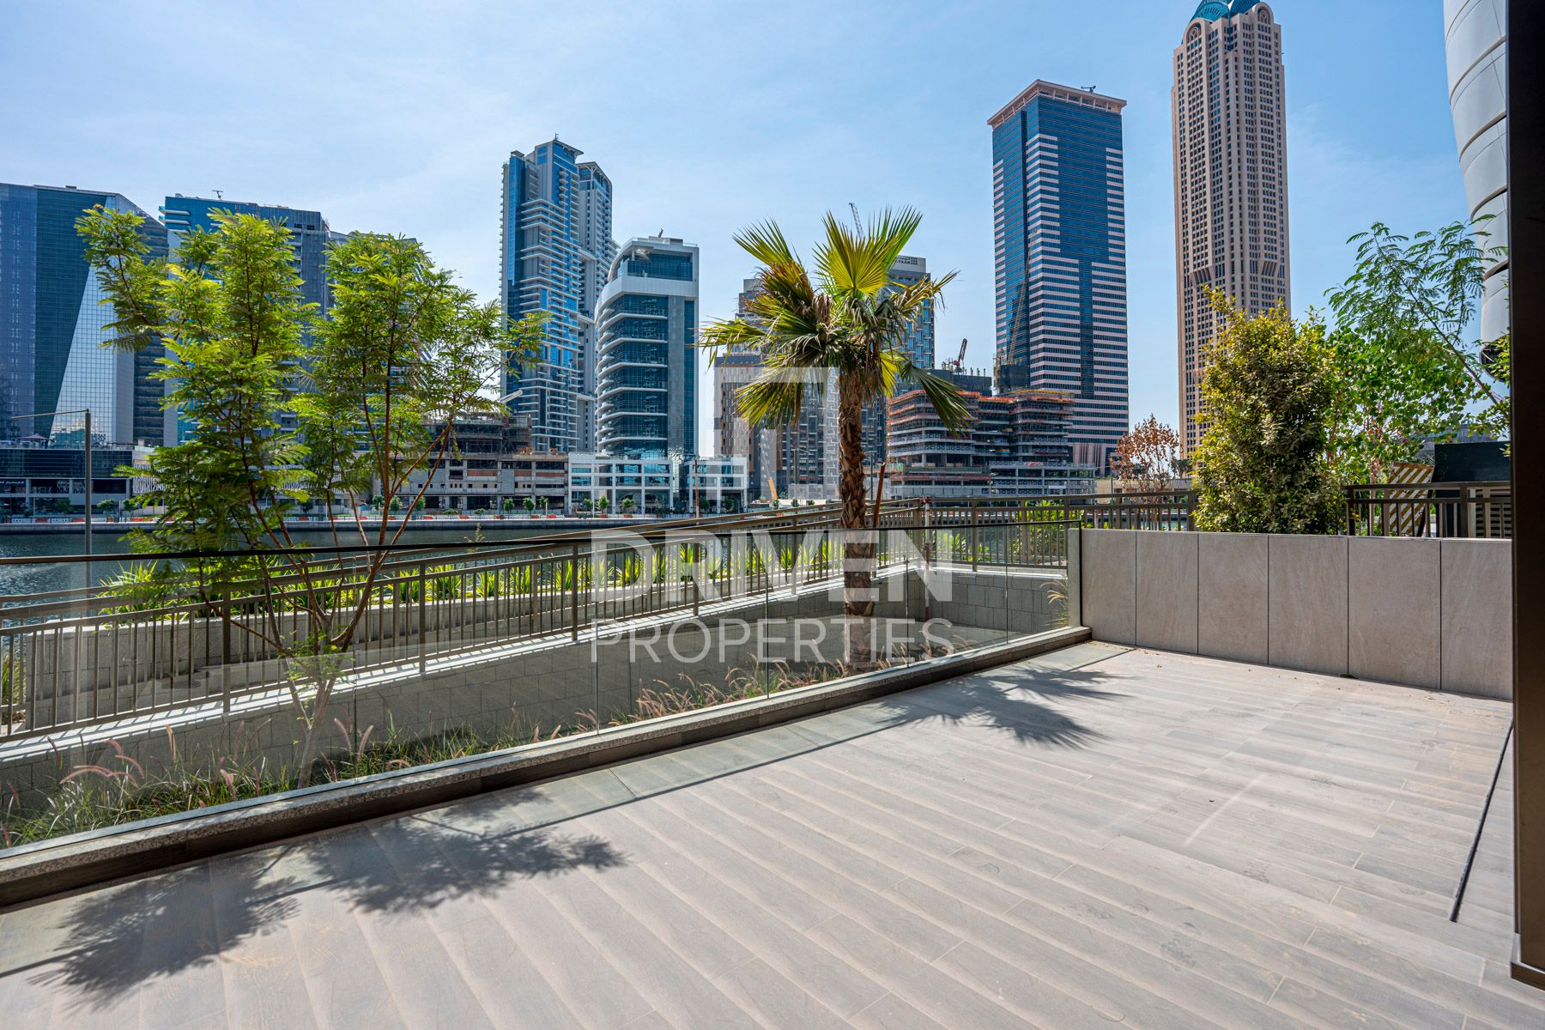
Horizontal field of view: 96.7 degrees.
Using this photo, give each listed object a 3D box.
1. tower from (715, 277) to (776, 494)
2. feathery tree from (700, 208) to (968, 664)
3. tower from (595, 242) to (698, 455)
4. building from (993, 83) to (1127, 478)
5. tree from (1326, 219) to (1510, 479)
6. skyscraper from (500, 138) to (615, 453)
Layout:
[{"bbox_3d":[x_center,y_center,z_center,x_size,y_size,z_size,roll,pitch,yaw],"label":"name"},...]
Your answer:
[{"bbox_3d":[-12.500,-54.500,302.000,28.000,98.000,27.000,0,1,-5],"label":"tower"},{"bbox_3d":[0.620,-0.720,6.650,2.550,4.450,2.400,0,1,0],"label":"feathery tree"},{"bbox_3d":[-41.560,-44.970,230.810,31.500,82.400,28.000,0,1,-12],"label":"tower"},{"bbox_3d":[133.460,-95.410,324.530,48.500,189.630,33.000,0,1,-19],"label":"building"},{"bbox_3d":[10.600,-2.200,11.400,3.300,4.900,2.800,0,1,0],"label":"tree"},{"bbox_3d":[-103.880,-86.220,338.510,26.000,166.300,53.000,0,1,27],"label":"skyscraper"}]

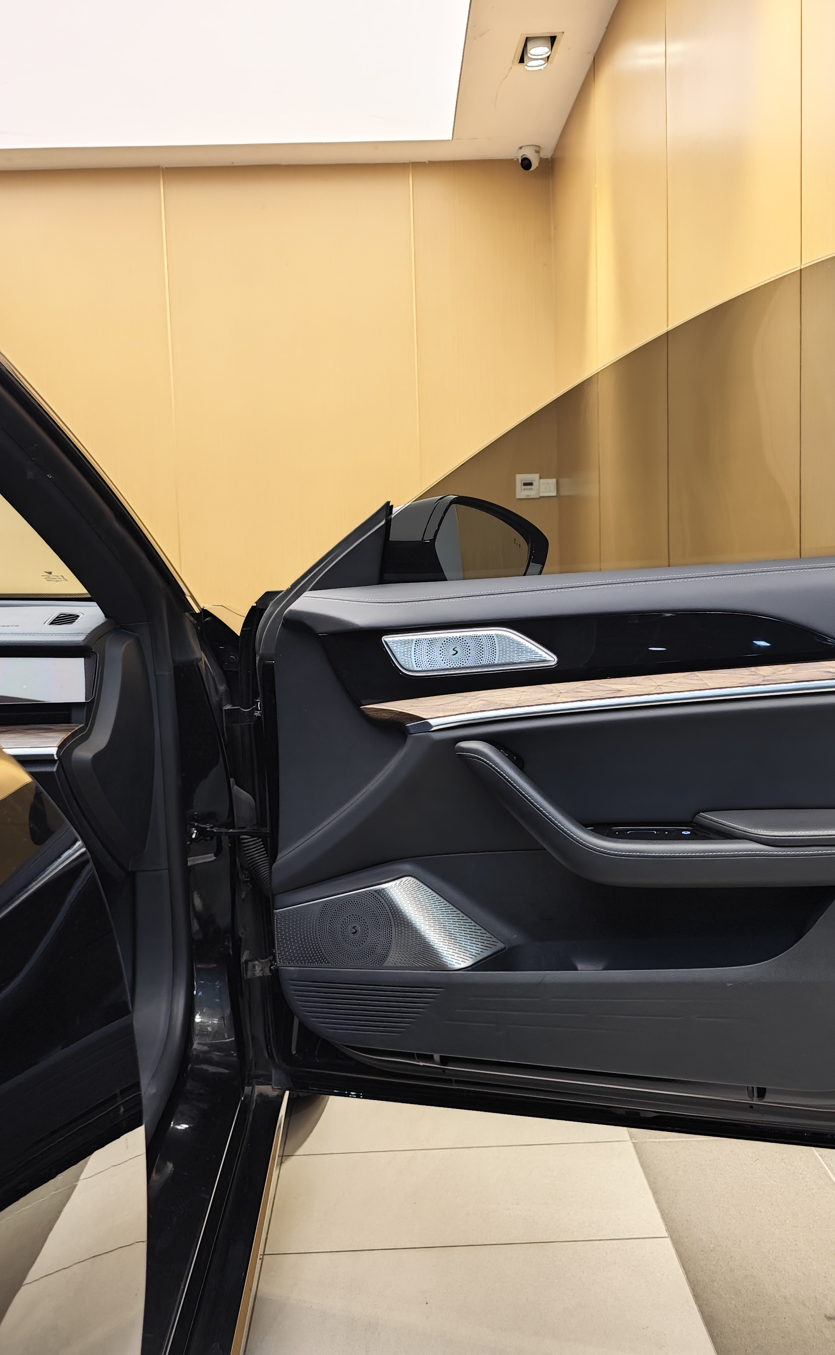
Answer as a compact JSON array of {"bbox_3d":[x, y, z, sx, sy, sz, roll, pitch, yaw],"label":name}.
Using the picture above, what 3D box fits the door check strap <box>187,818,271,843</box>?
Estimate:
[{"bbox_3d":[-0.261,0.213,1.665,0.120,0.035,0.030,-1,5,10],"label":"door check strap"}]

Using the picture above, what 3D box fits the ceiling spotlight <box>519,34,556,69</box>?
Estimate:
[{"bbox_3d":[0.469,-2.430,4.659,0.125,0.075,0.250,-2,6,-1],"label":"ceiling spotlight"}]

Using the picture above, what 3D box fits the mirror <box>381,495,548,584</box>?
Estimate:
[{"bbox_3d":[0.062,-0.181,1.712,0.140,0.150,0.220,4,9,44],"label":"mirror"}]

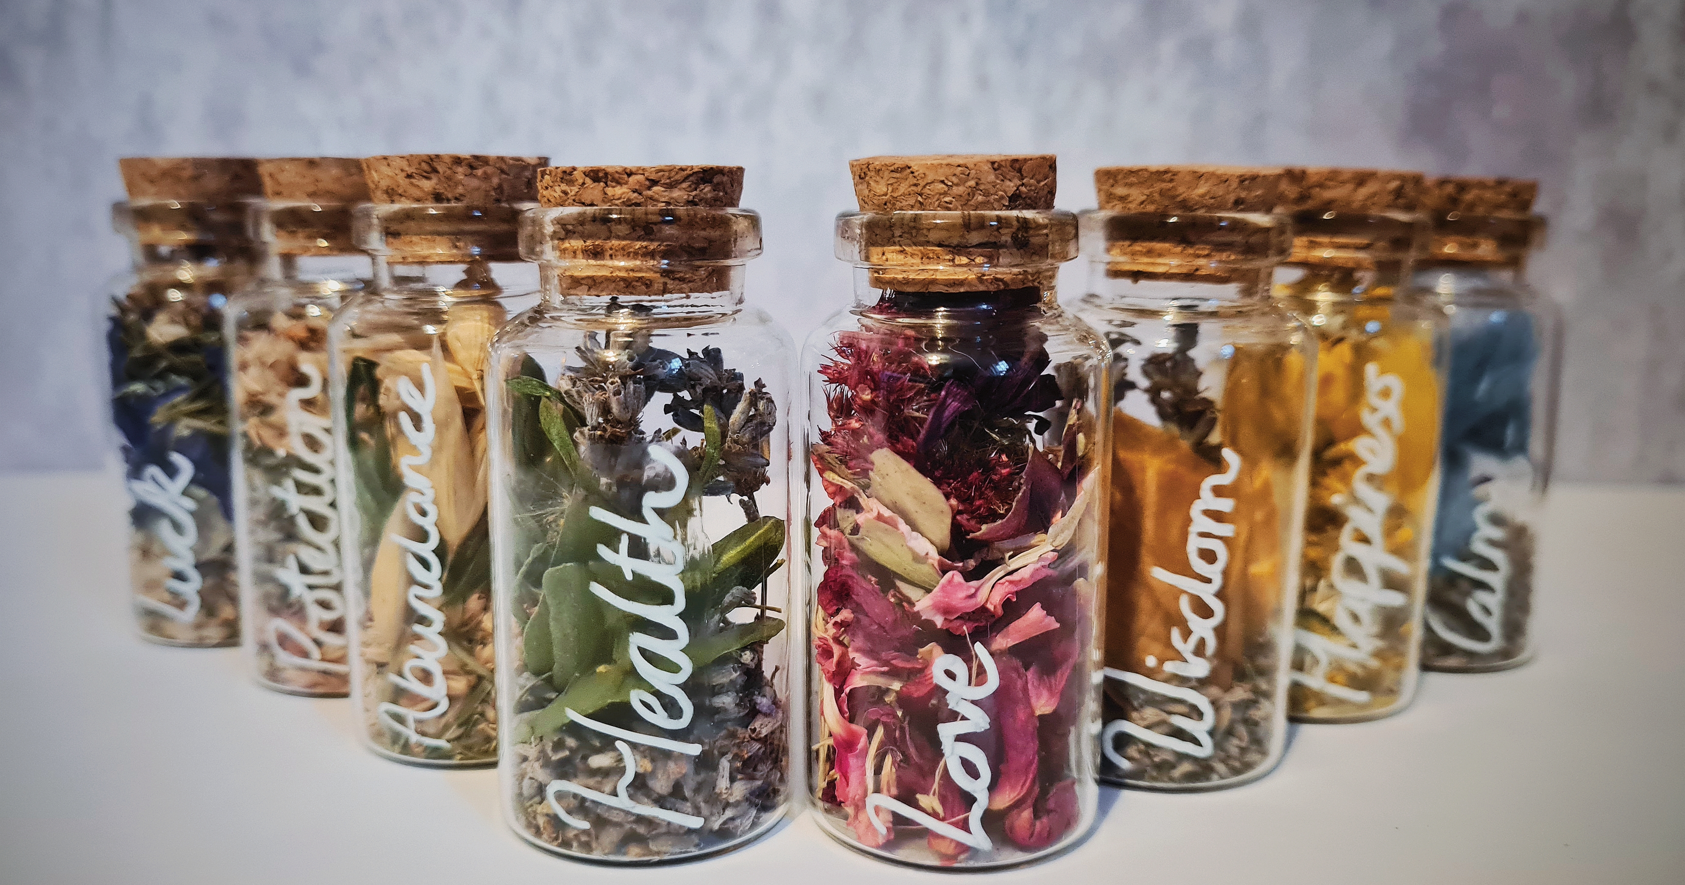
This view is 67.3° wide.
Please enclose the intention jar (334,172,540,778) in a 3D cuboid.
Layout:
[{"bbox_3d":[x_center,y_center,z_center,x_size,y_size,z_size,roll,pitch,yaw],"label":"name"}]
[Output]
[{"bbox_3d":[-0.041,0.001,0.139,0.028,0.063,0.028,0,11,0],"label":"intention jar"}]

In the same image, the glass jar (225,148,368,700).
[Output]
[{"bbox_3d":[-0.060,-0.003,0.158,0.028,0.063,0.028,0,11,0],"label":"glass jar"}]

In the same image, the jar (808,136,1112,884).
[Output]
[{"bbox_3d":[0.010,0.005,0.119,0.028,0.062,0.028,0,11,0],"label":"jar"}]

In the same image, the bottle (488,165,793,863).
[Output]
[{"bbox_3d":[-0.019,0.005,0.120,0.028,0.061,0.028,0,11,0],"label":"bottle"}]

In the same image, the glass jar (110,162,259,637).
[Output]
[{"bbox_3d":[-0.085,-0.006,0.175,0.028,0.063,0.028,0,11,0],"label":"glass jar"}]

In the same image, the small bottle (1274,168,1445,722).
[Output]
[{"bbox_3d":[0.057,-0.001,0.153,0.028,0.062,0.028,0,11,0],"label":"small bottle"}]

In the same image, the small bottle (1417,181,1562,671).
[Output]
[{"bbox_3d":[0.079,-0.003,0.169,0.028,0.062,0.028,0,11,0],"label":"small bottle"}]

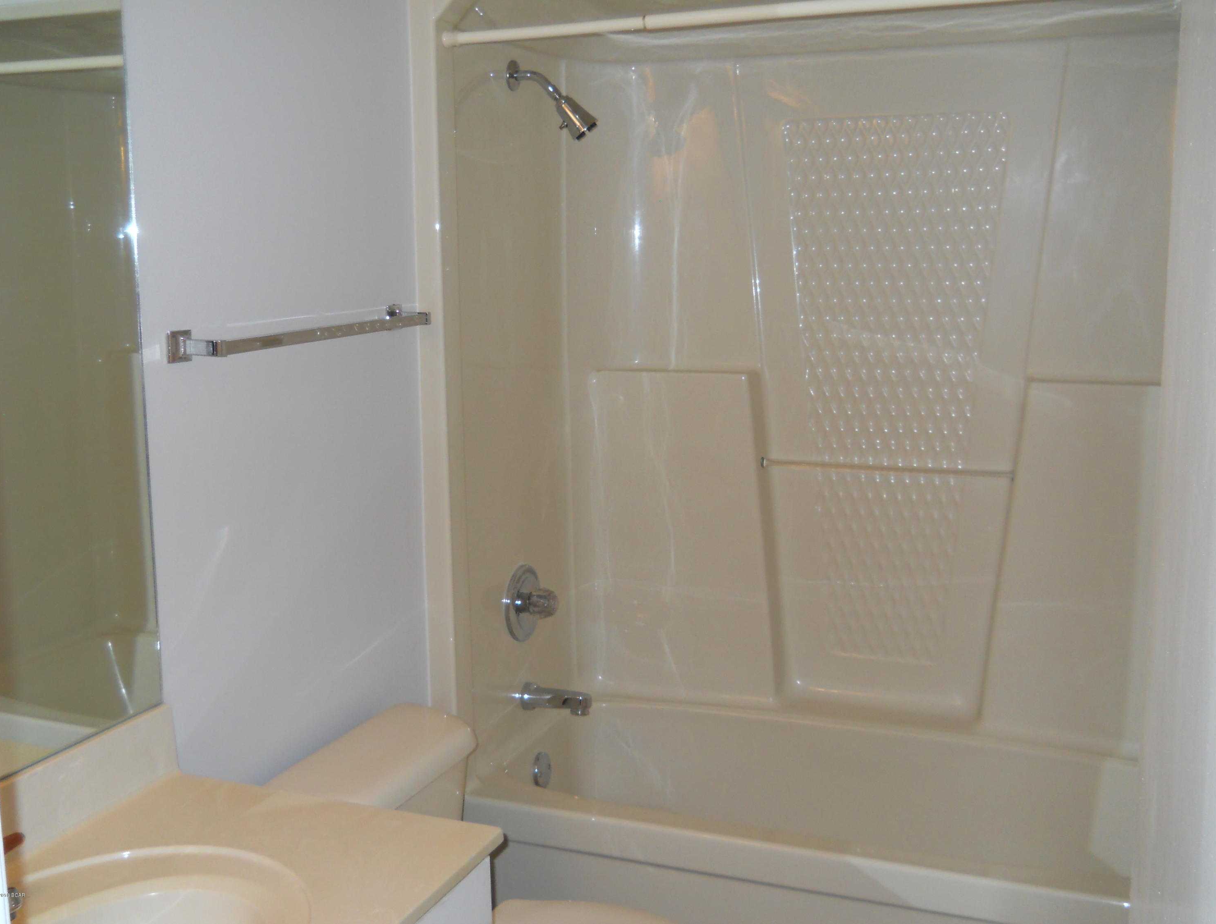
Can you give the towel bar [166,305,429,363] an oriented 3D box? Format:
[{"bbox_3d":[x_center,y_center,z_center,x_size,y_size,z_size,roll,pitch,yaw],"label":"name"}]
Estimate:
[{"bbox_3d":[-0.473,-0.217,2.167,0.073,0.047,0.659,3,10,21],"label":"towel bar"}]

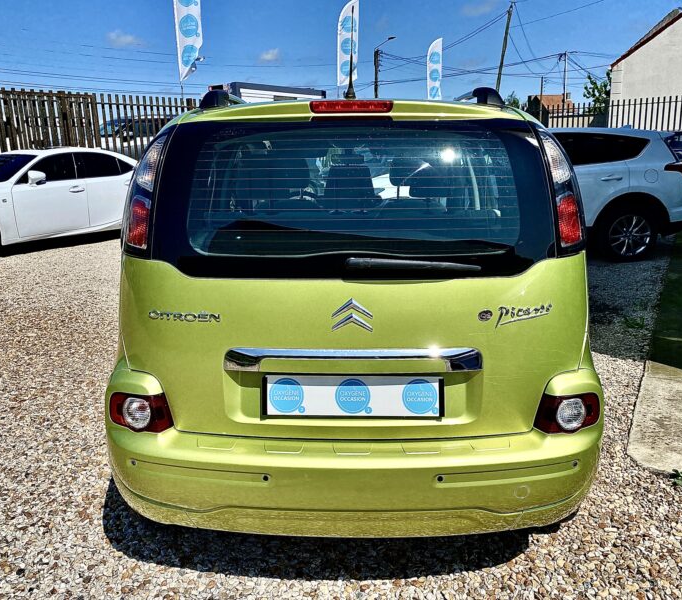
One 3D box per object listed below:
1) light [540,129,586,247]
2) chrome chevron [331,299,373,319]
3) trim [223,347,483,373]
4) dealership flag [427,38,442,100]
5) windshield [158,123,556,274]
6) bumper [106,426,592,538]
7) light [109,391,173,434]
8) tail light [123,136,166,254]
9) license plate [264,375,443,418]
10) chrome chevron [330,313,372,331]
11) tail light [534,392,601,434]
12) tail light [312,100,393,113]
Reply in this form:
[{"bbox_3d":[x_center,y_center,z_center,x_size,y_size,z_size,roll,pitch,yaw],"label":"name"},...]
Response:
[{"bbox_3d":[0.675,-0.337,1.830,0.150,0.350,0.170,-3,15,-9],"label":"light"},{"bbox_3d":[0.033,0.025,1.715,0.118,0.059,0.014,0,1,1],"label":"chrome chevron"},{"bbox_3d":[0.035,0.167,1.690,0.730,0.065,0.050,0,14,1],"label":"trim"},{"bbox_3d":[3.557,-8.556,22.500,0.650,2.350,0.060,1,14,8],"label":"dealership flag"},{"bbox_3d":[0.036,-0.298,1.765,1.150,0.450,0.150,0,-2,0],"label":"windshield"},{"bbox_3d":[0.046,0.526,1.952,1.660,0.320,0.400,0,14,1],"label":"bumper"},{"bbox_3d":[-0.625,0.350,1.891,0.220,0.118,0.085,3,14,12],"label":"light"},{"bbox_3d":[-0.606,-0.323,1.852,0.120,0.370,0.155,3,4,12],"label":"tail light"},{"bbox_3d":[0.037,0.283,1.760,0.525,0.125,0.020,0,9,1],"label":"license plate"},{"bbox_3d":[0.033,0.065,1.710,0.118,0.056,0.014,0,1,1],"label":"chrome chevron"},{"bbox_3d":[0.705,0.350,1.891,0.220,0.118,0.085,-3,14,-12],"label":"tail light"},{"bbox_3d":[0.032,-0.560,1.741,0.242,0.036,0.040,0,14,0],"label":"tail light"}]

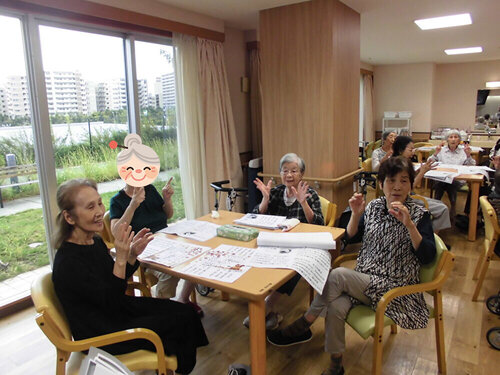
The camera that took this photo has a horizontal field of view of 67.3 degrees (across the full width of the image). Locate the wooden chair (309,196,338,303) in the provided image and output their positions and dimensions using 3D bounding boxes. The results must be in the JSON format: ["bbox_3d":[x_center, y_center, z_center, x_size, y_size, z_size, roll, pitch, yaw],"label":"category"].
[{"bbox_3d":[0.377,0.461,2.990,0.550,0.740,0.560,6,14,33],"label":"wooden chair"}]

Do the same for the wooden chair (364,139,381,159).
[{"bbox_3d":[2.607,-0.543,7.656,0.560,0.760,0.540,6,14,33],"label":"wooden chair"}]

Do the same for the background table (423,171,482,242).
[{"bbox_3d":[2.304,0.104,4.619,0.970,0.700,0.970,6,14,33],"label":"background table"}]

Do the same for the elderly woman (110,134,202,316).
[{"bbox_3d":[-0.655,0.340,2.610,0.680,1.180,0.520,6,14,33],"label":"elderly woman"}]

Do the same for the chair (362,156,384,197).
[{"bbox_3d":[1.860,-0.028,5.236,0.560,0.740,0.540,6,14,33],"label":"chair"}]

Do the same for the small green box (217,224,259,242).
[{"bbox_3d":[-0.070,0.267,2.210,0.225,0.050,0.115,6,14,33],"label":"small green box"}]

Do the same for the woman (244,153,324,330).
[{"bbox_3d":[0.225,0.326,2.720,0.540,1.120,0.840,6,14,33],"label":"woman"}]

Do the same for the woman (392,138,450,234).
[{"bbox_3d":[1.662,0.057,3.845,0.680,1.130,0.500,4,13,25],"label":"woman"}]

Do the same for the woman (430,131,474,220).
[{"bbox_3d":[2.643,-0.188,4.939,0.550,1.130,0.780,6,14,33],"label":"woman"}]

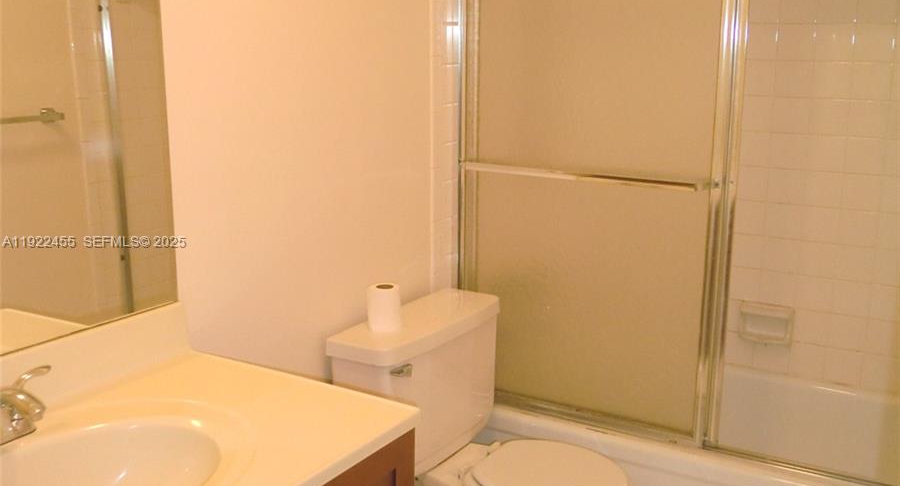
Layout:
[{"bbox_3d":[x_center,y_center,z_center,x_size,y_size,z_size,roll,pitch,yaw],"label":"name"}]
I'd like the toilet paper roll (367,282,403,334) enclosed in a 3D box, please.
[{"bbox_3d":[-0.163,0.163,2.257,0.088,0.104,0.088,0,12,0],"label":"toilet paper roll"}]

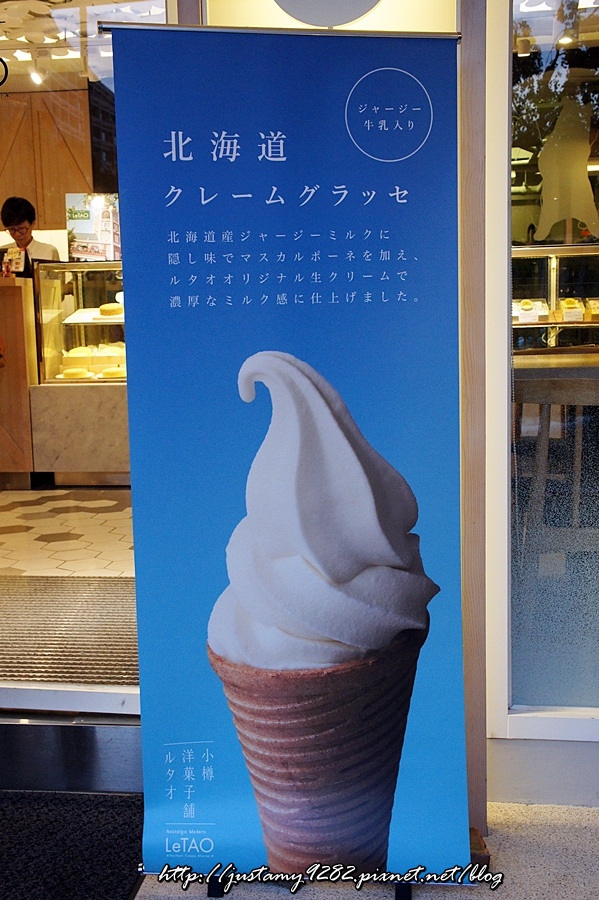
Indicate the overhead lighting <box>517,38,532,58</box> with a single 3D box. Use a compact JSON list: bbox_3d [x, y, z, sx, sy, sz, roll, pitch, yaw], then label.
[{"bbox_3d":[1.396,-2.495,6.200,0.080,0.105,0.080,0,10,7],"label":"overhead lighting"}]

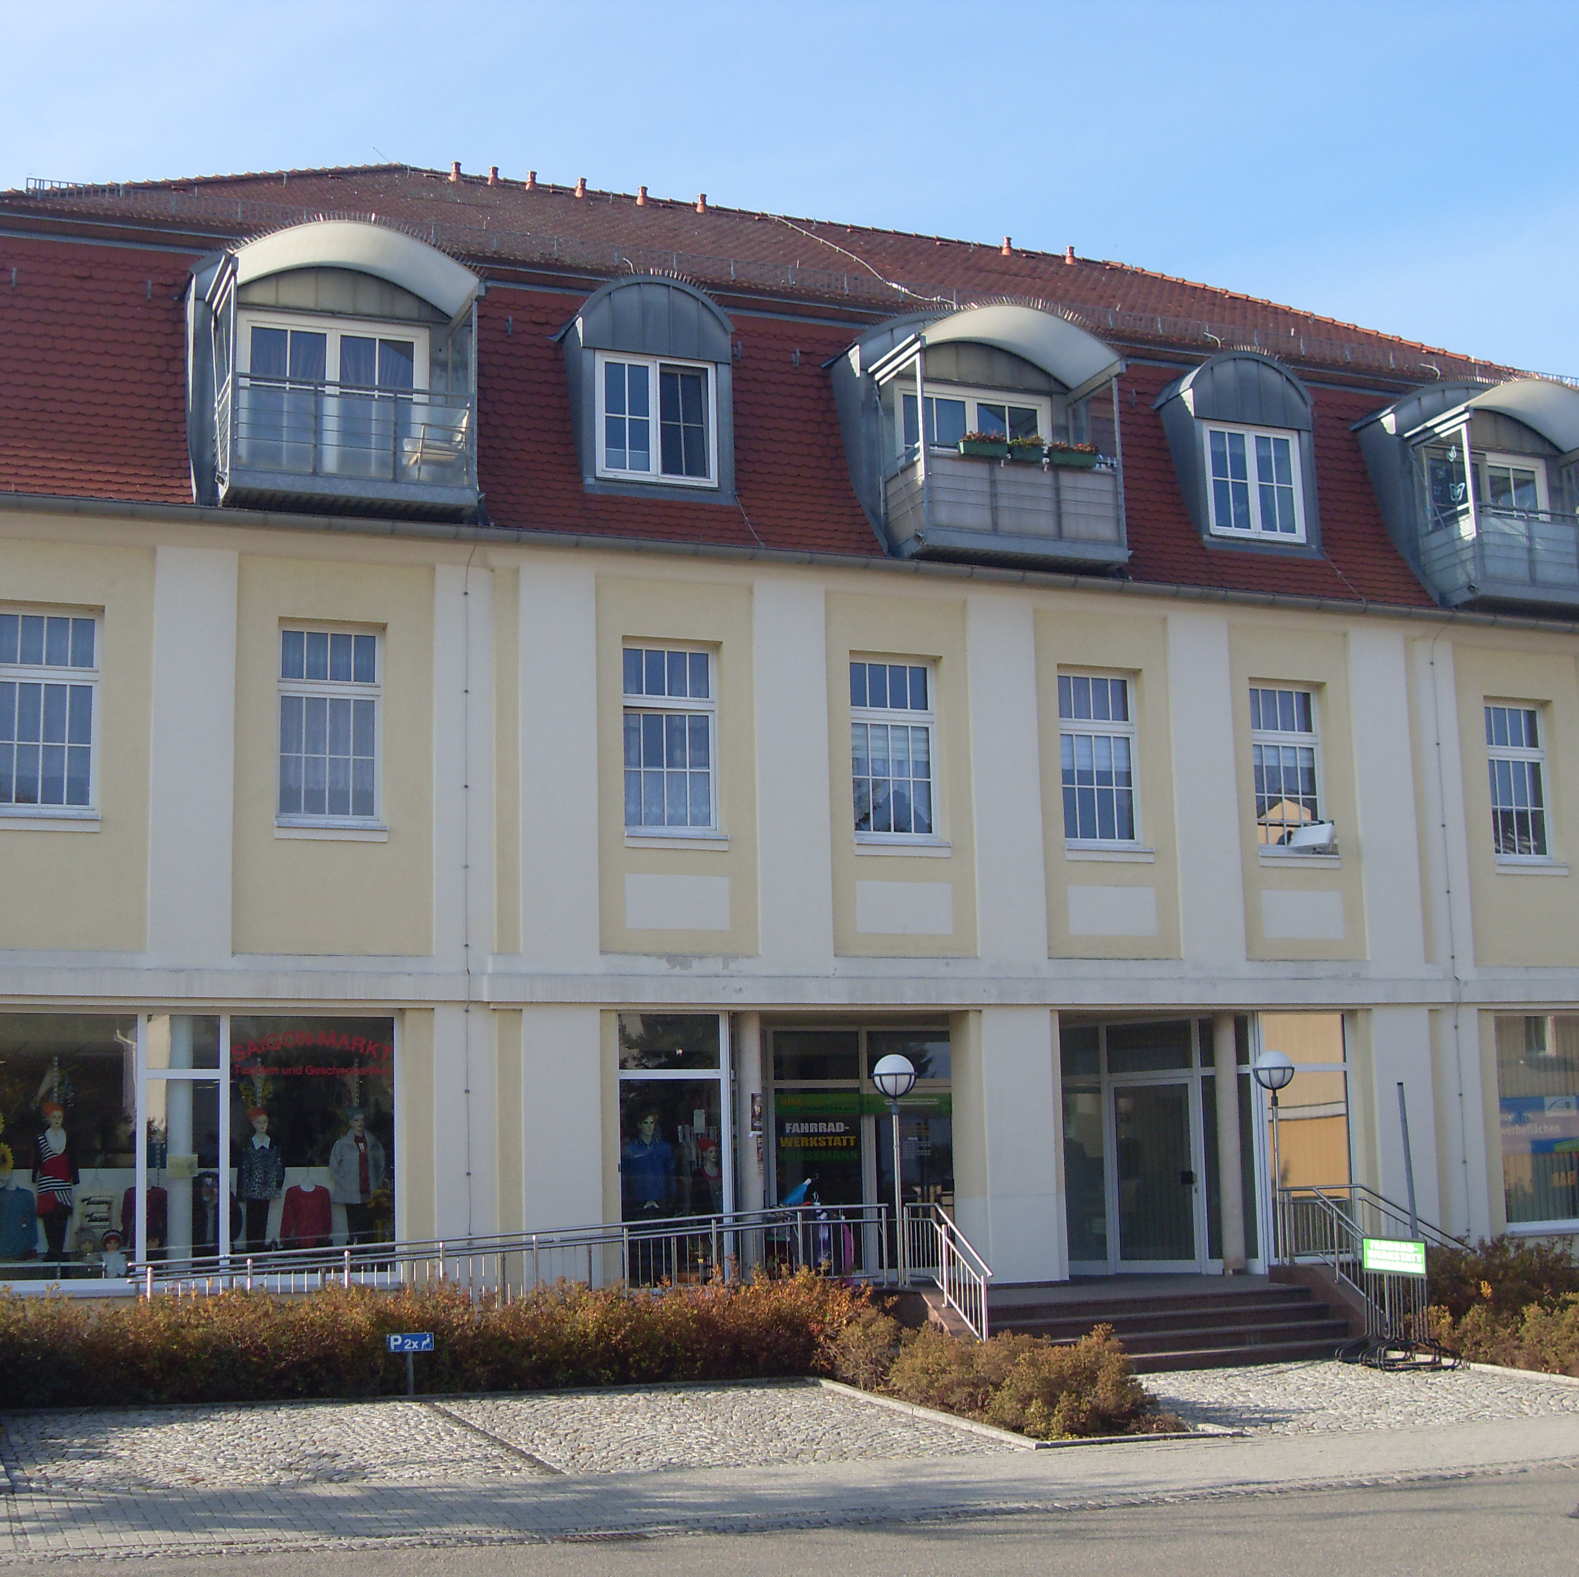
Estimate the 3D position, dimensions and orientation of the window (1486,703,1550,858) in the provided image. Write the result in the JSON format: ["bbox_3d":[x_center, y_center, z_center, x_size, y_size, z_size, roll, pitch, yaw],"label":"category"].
[{"bbox_3d":[8.960,-0.095,27.810,1.054,1.916,0.120,2,-10,-22],"label":"window"}]

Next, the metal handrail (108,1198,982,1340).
[{"bbox_3d":[-1.909,4.460,19.983,7.700,1.300,2.200,2,-10,-21],"label":"metal handrail"}]

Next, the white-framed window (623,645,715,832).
[{"bbox_3d":[-1.262,-0.528,23.494,1.054,1.968,0.120,2,-10,-22],"label":"white-framed window"}]

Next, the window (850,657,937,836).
[{"bbox_3d":[1.209,-0.476,26.282,1.110,2.120,0.160,2,-10,-21],"label":"window"}]

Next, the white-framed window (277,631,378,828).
[{"bbox_3d":[-4.578,-0.616,22.343,1.054,1.970,0.120,2,-10,-22],"label":"white-framed window"}]

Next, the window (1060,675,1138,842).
[{"bbox_3d":[3.464,-0.357,25.404,1.054,1.959,0.120,2,-10,-22],"label":"window"}]

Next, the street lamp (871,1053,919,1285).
[{"bbox_3d":[1.063,3.719,21.955,0.460,2.236,0.460,-1,-9,0],"label":"street lamp"}]

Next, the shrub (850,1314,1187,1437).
[{"bbox_3d":[1.872,4.682,18.106,1.650,0.740,2.850,2,-10,-21],"label":"shrub"}]

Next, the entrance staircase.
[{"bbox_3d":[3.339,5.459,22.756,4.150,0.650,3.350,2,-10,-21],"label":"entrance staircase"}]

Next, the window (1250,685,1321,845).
[{"bbox_3d":[6.249,-0.269,28.266,1.100,2.110,0.160,2,-10,-21],"label":"window"}]

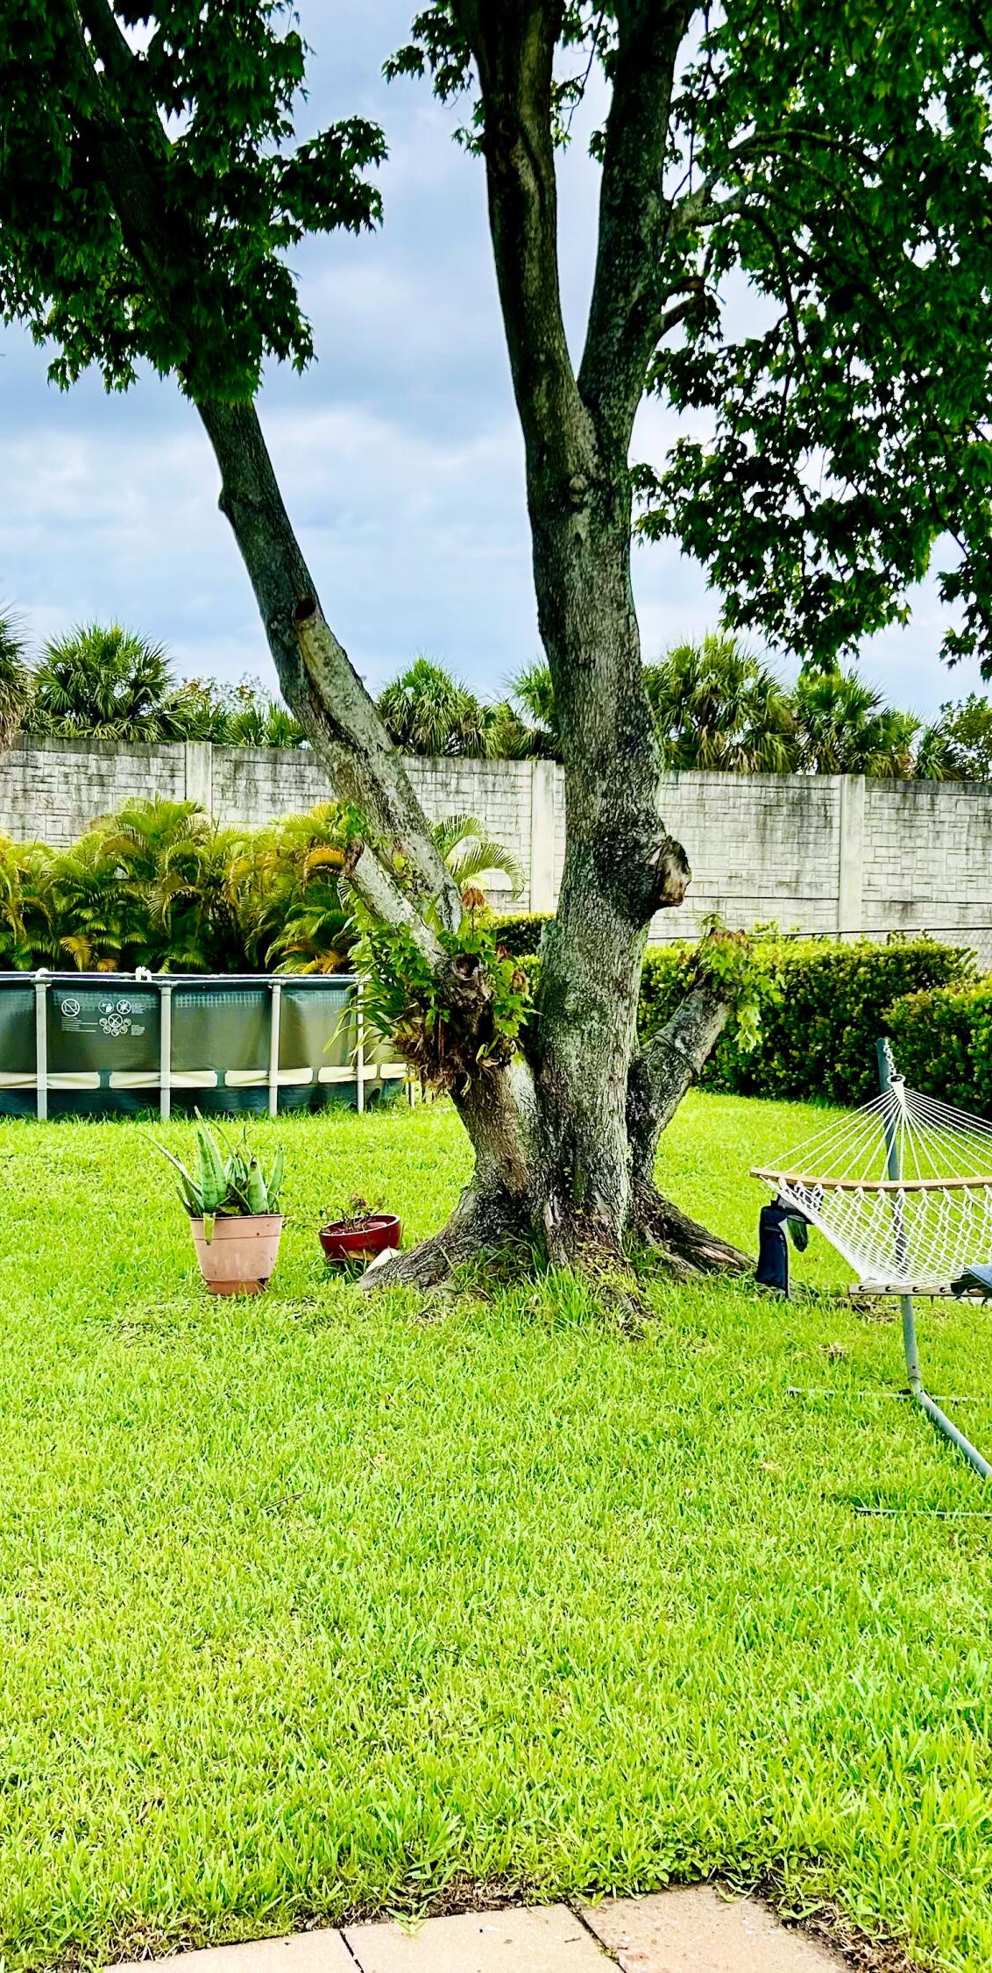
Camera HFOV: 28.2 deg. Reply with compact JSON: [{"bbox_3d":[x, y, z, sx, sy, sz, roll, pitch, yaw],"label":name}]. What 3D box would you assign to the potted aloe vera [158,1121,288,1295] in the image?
[{"bbox_3d":[-1.264,1.027,9.100,0.570,0.790,0.550,0,1,0],"label":"potted aloe vera"}]

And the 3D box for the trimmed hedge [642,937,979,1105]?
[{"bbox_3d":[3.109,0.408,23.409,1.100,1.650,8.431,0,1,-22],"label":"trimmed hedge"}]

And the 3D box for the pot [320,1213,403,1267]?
[{"bbox_3d":[-0.633,1.212,9.400,0.385,0.170,0.385,-12,4,0],"label":"pot"}]

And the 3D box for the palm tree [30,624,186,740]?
[{"bbox_3d":[-7.884,-3.293,40.000,3.300,8.100,3.300,1,1,0],"label":"palm tree"}]

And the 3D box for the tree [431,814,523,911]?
[{"bbox_3d":[-0.532,-0.966,33.000,2.000,3.869,2.000,1,1,0],"label":"tree"}]

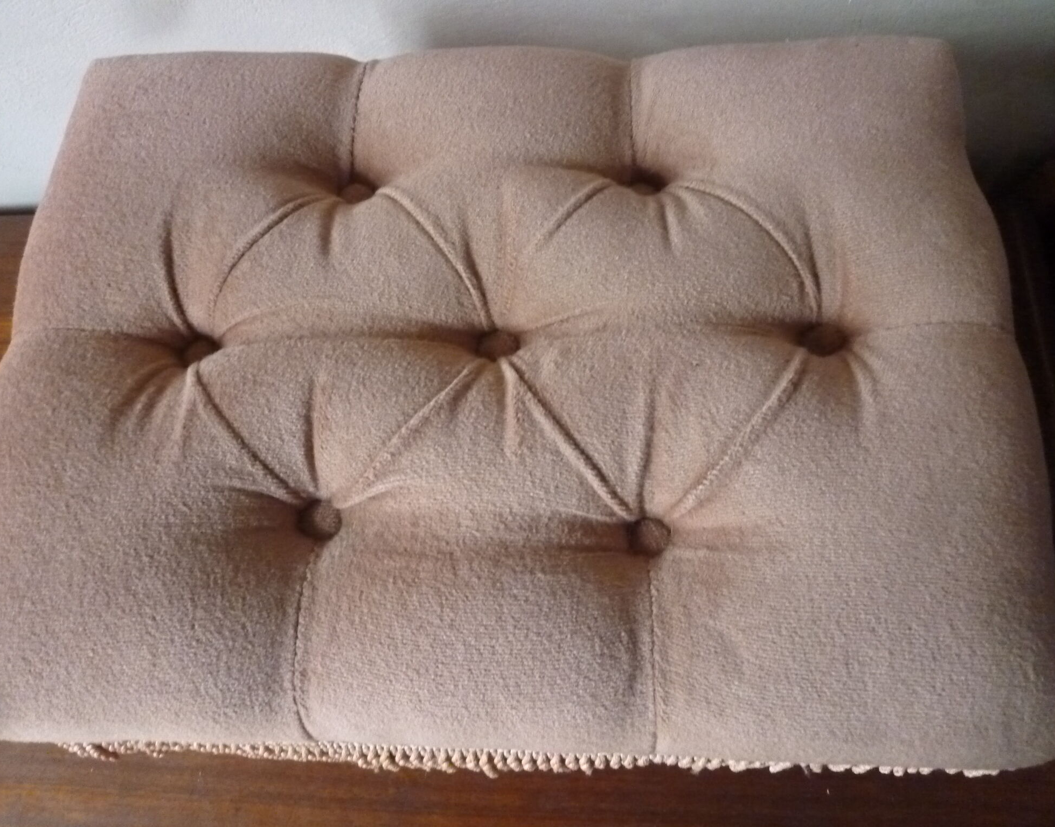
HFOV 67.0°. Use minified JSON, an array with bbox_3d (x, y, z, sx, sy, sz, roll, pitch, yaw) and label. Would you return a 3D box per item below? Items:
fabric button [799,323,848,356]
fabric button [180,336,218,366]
[{"bbox_3d":[0.130,-0.033,0.350,0.020,0.008,0.020,0,69,9],"label":"fabric button"},{"bbox_3d":[-0.162,-0.030,0.393,0.020,0.008,0.020,0,69,9],"label":"fabric button"}]

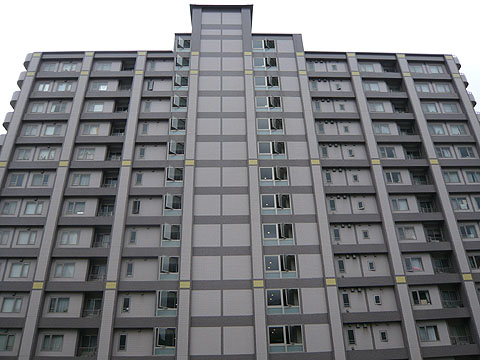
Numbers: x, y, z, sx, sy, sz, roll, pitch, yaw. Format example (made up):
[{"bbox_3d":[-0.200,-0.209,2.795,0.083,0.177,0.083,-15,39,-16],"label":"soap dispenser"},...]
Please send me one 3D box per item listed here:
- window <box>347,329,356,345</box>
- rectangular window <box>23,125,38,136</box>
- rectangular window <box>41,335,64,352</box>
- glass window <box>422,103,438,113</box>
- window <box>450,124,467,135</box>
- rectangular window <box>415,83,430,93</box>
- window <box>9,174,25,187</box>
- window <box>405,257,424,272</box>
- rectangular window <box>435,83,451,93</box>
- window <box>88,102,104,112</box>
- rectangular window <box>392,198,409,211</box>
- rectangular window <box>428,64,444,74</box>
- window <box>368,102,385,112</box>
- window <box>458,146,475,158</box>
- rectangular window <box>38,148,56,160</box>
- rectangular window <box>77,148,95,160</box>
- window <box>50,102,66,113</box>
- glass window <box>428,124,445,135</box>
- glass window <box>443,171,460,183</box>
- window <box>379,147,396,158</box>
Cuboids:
[{"bbox_3d":[8.877,12.496,30.917,0.520,1.170,0.150,0,-29,-2],"label":"window"},{"bbox_3d":[-22.150,-5.251,40.981,1.530,1.330,0.150,0,-28,-2],"label":"rectangular window"},{"bbox_3d":[-14.492,12.620,30.054,1.600,1.260,0.150,0,-29,-2],"label":"rectangular window"},{"bbox_3d":[21.606,-8.247,44.168,1.590,1.300,0.150,0,-28,-2],"label":"glass window"},{"bbox_3d":[24.111,-5.559,42.809,1.630,1.320,0.150,0,-28,-2],"label":"window"},{"bbox_3d":[20.375,-10.235,43.363,1.580,1.340,0.130,0,-28,-2],"label":"rectangular window"},{"bbox_3d":[-20.810,0.056,36.270,1.280,1.340,0.130,0,-28,-2],"label":"window"},{"bbox_3d":[15.119,7.338,33.597,1.580,1.340,0.130,0,-28,-2],"label":"window"},{"bbox_3d":[23.925,-10.819,45.662,1.580,1.270,0.150,0,-28,-2],"label":"rectangular window"},{"bbox_3d":[-15.226,-7.628,41.010,1.600,1.260,0.150,0,-29,-2],"label":"window"},{"bbox_3d":[15.153,2.310,36.689,1.600,1.260,0.150,0,-29,-2],"label":"rectangular window"},{"bbox_3d":[22.743,-12.746,44.869,1.580,1.340,0.130,0,-28,-2],"label":"rectangular window"},{"bbox_3d":[15.429,-8.215,43.908,1.620,1.270,0.150,0,-28,-2],"label":"window"},{"bbox_3d":[23.730,-2.888,40.662,1.790,1.400,0.150,0,-28,-2],"label":"window"},{"bbox_3d":[-19.258,-2.581,38.832,1.760,1.400,0.150,0,-28,-2],"label":"rectangular window"},{"bbox_3d":[-14.923,-2.512,37.803,1.580,1.340,0.130,0,-28,-2],"label":"rectangular window"},{"bbox_3d":[-19.832,-7.938,42.516,1.550,1.270,0.150,0,-28,-2],"label":"window"},{"bbox_3d":[21.190,-5.454,41.885,1.790,1.370,0.150,0,-28,-2],"label":"glass window"},{"bbox_3d":[20.932,-0.301,38.385,1.600,1.260,0.150,0,-29,-2],"label":"glass window"},{"bbox_3d":[15.063,-2.842,39.487,1.600,1.260,0.150,0,-29,-2],"label":"window"}]

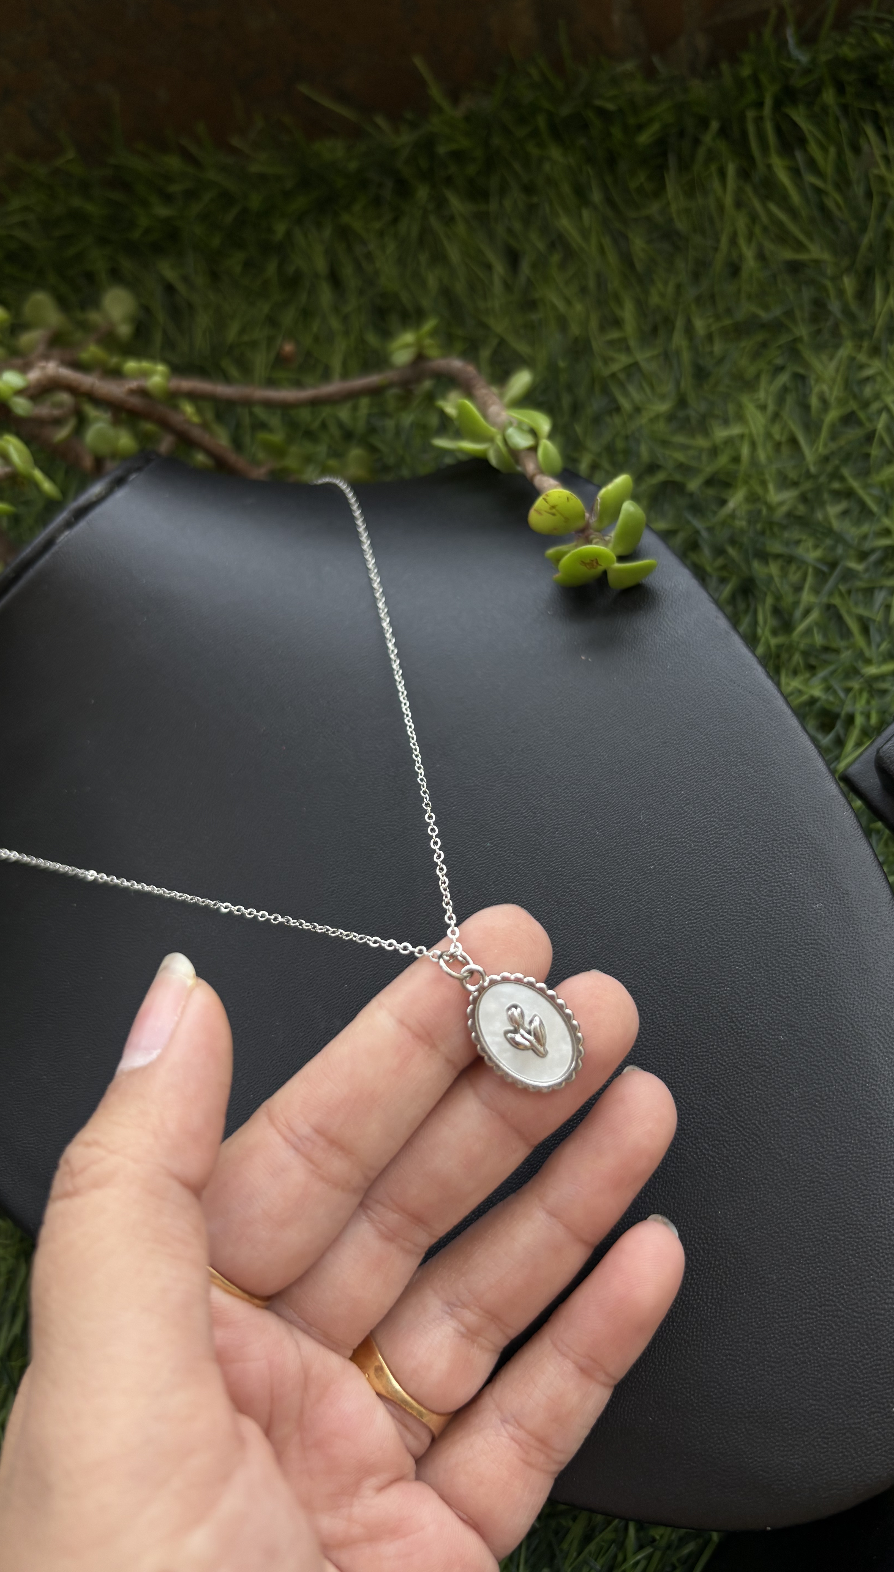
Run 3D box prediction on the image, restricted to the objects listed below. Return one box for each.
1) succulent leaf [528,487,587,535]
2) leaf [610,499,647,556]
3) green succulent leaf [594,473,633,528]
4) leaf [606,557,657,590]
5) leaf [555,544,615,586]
[{"bbox_3d":[0.022,-0.055,0.237,0.011,0.004,0.009,7,73,8],"label":"succulent leaf"},{"bbox_3d":[0.037,-0.052,0.238,0.004,0.007,0.011,22,90,57],"label":"leaf"},{"bbox_3d":[0.034,-0.058,0.240,0.004,0.007,0.011,29,85,50],"label":"green succulent leaf"},{"bbox_3d":[0.037,-0.043,0.238,0.010,0.006,0.004,-20,25,1],"label":"leaf"},{"bbox_3d":[0.028,-0.044,0.236,0.012,0.004,0.008,-19,58,2],"label":"leaf"}]

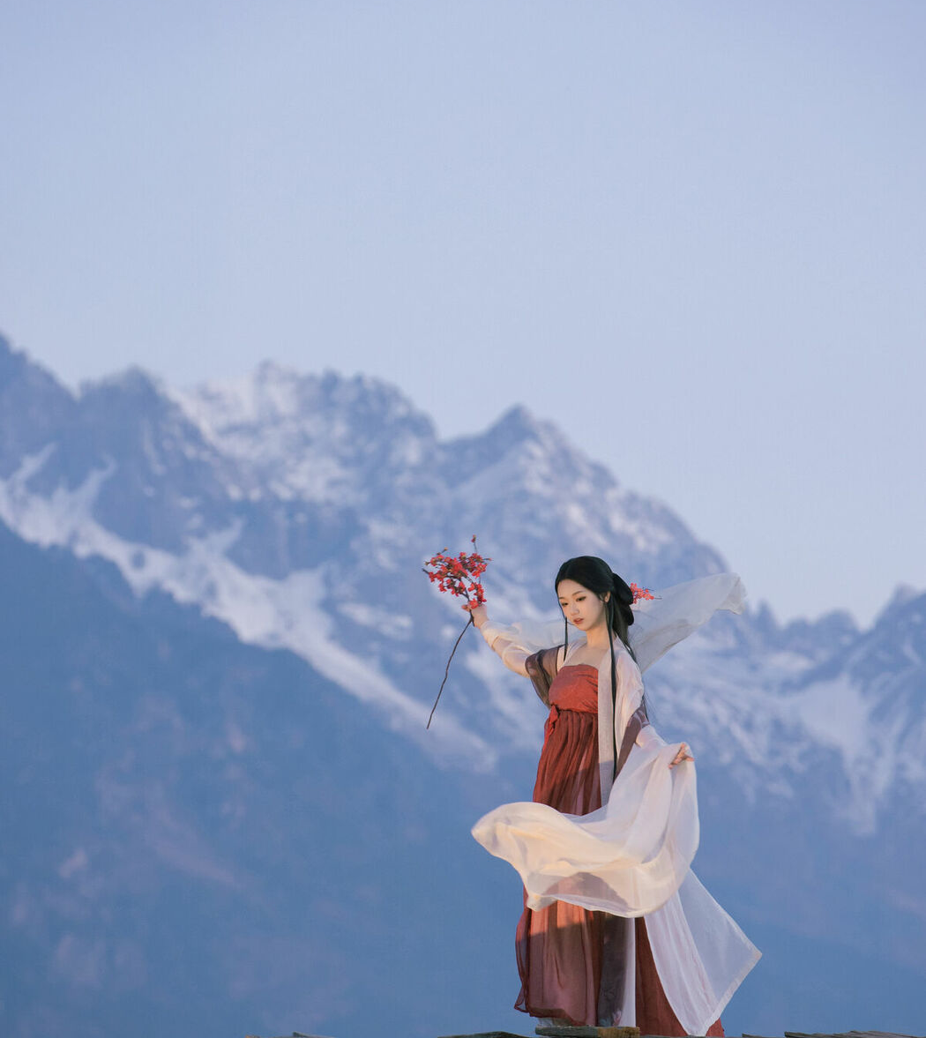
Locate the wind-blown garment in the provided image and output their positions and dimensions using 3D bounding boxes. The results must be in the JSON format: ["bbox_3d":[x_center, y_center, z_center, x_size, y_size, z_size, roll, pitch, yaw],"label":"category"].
[{"bbox_3d":[0.520,0.956,24.200,0.820,1.660,0.600,-3,-5,35],"label":"wind-blown garment"}]

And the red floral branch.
[{"bbox_3d":[-0.026,0.392,24.250,0.220,0.670,0.190,10,-3,0],"label":"red floral branch"}]

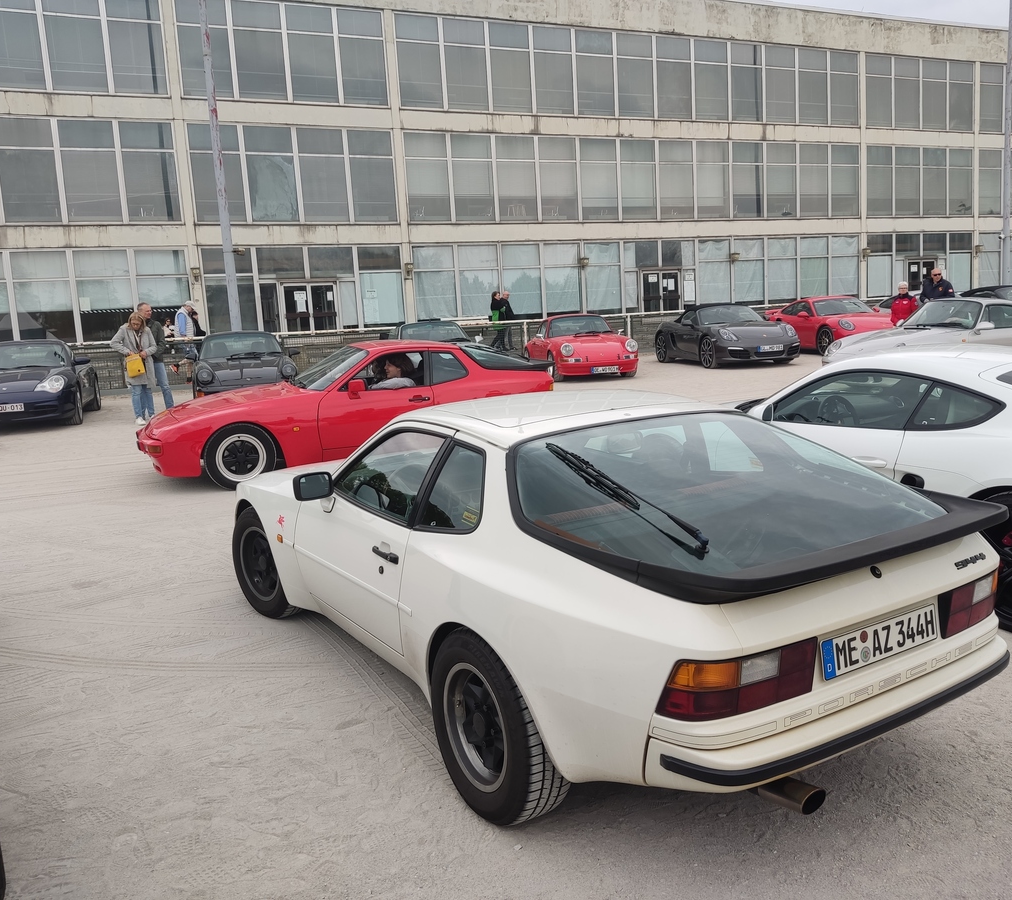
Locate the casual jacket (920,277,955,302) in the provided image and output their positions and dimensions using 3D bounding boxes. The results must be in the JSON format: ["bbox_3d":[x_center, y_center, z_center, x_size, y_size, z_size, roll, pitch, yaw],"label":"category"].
[{"bbox_3d":[7.368,-2.604,14.800,0.600,0.750,0.330,0,10,17],"label":"casual jacket"}]

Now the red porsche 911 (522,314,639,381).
[{"bbox_3d":[1.426,-2.128,17.650,1.650,1.320,4.150,-5,9,-12],"label":"red porsche 911"}]

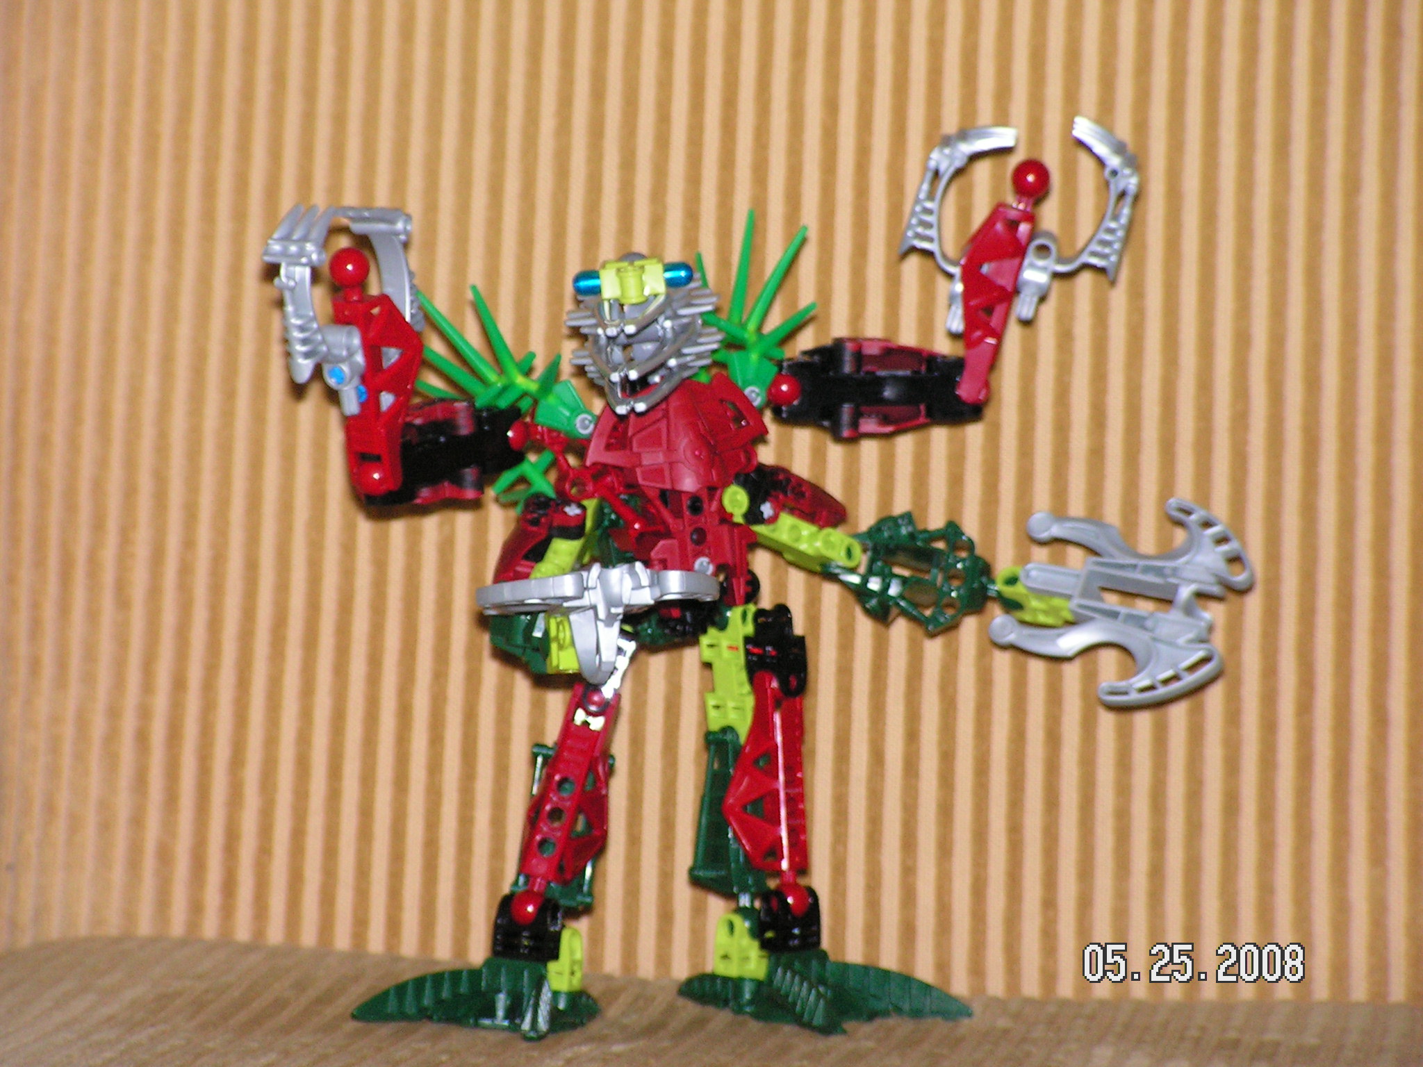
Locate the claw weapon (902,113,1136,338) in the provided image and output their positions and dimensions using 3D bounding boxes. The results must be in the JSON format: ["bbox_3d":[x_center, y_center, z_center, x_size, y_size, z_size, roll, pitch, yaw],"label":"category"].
[{"bbox_3d":[0.081,-0.082,1.912,0.058,0.062,0.018,11,9,0],"label":"claw weapon"}]

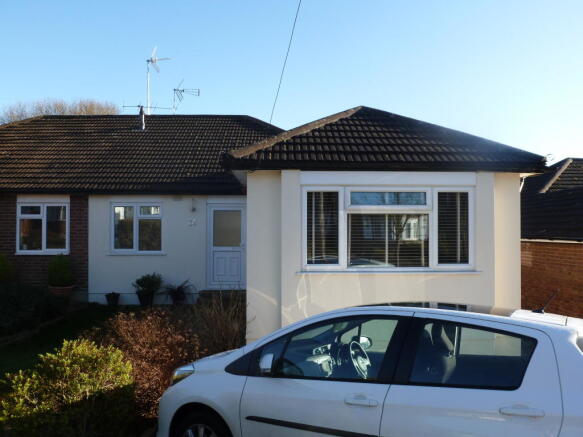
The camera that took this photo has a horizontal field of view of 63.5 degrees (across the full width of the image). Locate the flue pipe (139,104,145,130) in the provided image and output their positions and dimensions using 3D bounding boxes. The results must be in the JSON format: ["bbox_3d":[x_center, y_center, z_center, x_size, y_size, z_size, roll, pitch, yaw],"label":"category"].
[{"bbox_3d":[-4.486,-3.005,14.100,0.160,0.760,0.160,0,-1,0],"label":"flue pipe"}]

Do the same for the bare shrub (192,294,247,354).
[{"bbox_3d":[-1.129,1.670,7.500,0.950,1.000,0.900,0,-1,0],"label":"bare shrub"}]

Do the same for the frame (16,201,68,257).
[{"bbox_3d":[-5.759,0.239,10.950,1.240,1.200,0.100,0,-1,0],"label":"frame"}]

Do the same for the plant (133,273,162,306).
[{"bbox_3d":[-3.239,1.599,10.620,0.660,0.760,0.620,0,-1,0],"label":"plant"}]

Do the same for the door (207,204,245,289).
[{"bbox_3d":[-1.498,0.662,10.950,0.930,2.000,0.100,0,-1,0],"label":"door"}]

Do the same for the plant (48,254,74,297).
[{"bbox_3d":[-5.035,1.278,10.300,0.550,0.980,0.550,0,-1,0],"label":"plant"}]

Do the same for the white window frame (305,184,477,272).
[{"bbox_3d":[1.333,0.144,6.480,2.370,1.180,0.100,0,-1,0],"label":"white window frame"}]

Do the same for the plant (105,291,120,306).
[{"bbox_3d":[-4.039,1.818,10.650,0.340,0.330,0.340,0,-1,0],"label":"plant"}]

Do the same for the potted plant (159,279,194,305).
[{"bbox_3d":[-2.574,1.664,10.600,0.780,0.570,0.700,0,-1,0],"label":"potted plant"}]

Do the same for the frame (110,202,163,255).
[{"bbox_3d":[-3.595,0.239,10.950,1.210,1.200,0.100,0,-1,0],"label":"frame"}]

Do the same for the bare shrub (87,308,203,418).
[{"bbox_3d":[-1.777,1.753,5.700,1.420,1.150,1.250,0,-1,0],"label":"bare shrub"}]

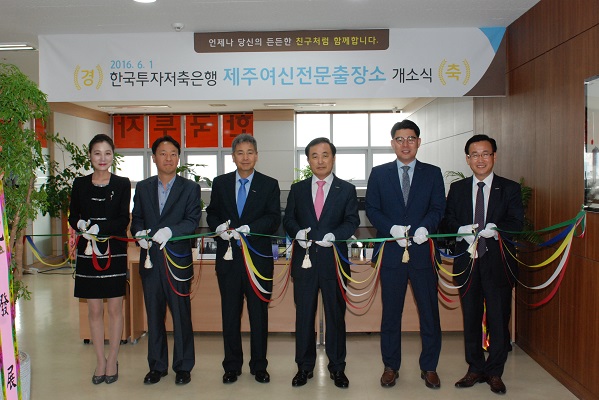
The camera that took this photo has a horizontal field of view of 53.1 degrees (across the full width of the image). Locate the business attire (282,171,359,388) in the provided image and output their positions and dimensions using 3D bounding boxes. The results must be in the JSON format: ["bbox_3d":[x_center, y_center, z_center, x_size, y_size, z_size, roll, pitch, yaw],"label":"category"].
[{"bbox_3d":[0.147,0.510,4.090,0.525,1.385,0.380,0,3,2],"label":"business attire"}]

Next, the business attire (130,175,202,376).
[{"bbox_3d":[-0.934,0.516,4.211,0.480,1.370,0.380,0,2,3],"label":"business attire"}]

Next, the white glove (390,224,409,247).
[{"bbox_3d":[0.642,0.226,3.810,0.120,0.135,0.130,-1,3,-24],"label":"white glove"}]

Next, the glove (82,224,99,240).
[{"bbox_3d":[-1.367,0.213,3.930,0.110,0.105,0.130,1,3,24],"label":"glove"}]

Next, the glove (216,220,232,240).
[{"bbox_3d":[-0.484,0.198,3.880,0.110,0.130,0.130,-1,3,-24],"label":"glove"}]

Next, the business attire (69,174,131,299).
[{"bbox_3d":[-1.414,0.258,4.237,0.410,0.860,0.340,-1,2,-7],"label":"business attire"}]

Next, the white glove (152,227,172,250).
[{"bbox_3d":[-0.907,0.255,3.969,0.130,0.150,0.120,0,2,13],"label":"white glove"}]

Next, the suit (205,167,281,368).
[{"bbox_3d":[-0.384,0.504,4.150,0.520,1.410,0.380,0,3,-2],"label":"suit"}]

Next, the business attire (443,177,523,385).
[{"bbox_3d":[1.238,0.538,4.056,0.530,1.450,0.390,0,3,18],"label":"business attire"}]

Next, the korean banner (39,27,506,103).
[{"bbox_3d":[-0.267,-1.195,5.329,4.151,0.604,0.030,0,2,2],"label":"korean banner"}]

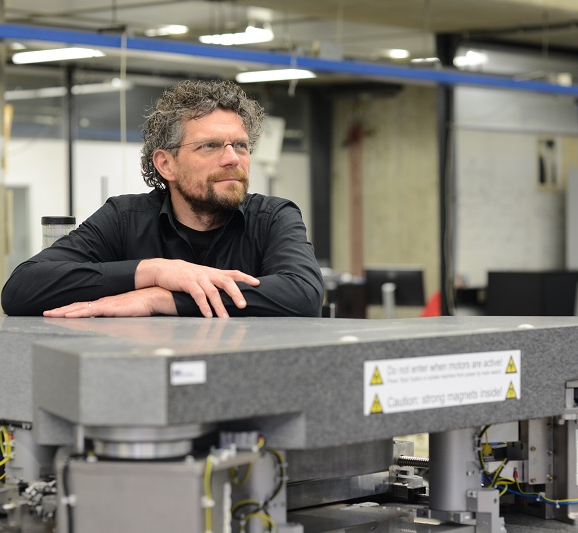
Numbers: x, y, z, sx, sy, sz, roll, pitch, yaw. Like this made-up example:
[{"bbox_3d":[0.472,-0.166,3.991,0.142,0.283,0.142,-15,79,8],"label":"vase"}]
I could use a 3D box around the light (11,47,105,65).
[{"bbox_3d":[-2.510,-2.274,20.300,1.280,0.100,0.160,1,2,41],"label":"light"}]

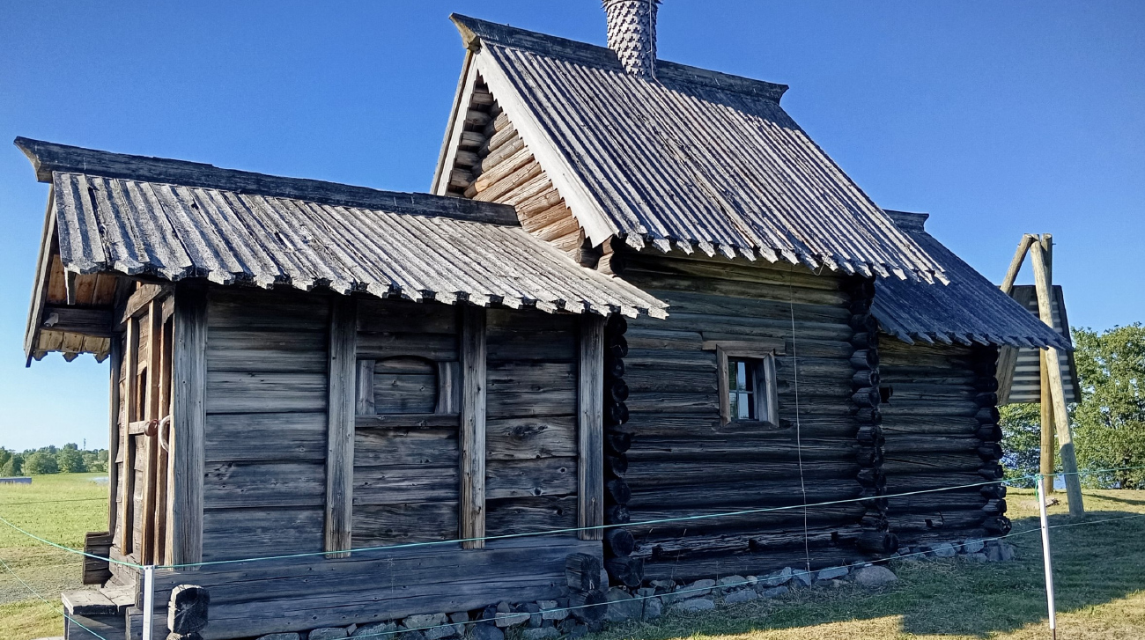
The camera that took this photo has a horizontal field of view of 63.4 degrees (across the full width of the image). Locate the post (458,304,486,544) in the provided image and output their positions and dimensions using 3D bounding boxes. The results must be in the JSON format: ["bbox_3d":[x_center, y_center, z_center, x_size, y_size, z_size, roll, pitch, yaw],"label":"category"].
[{"bbox_3d":[-0.750,0.762,6.890,0.180,1.823,0.110,4,-8,-32],"label":"post"}]

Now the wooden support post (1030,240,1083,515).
[{"bbox_3d":[7.735,0.797,14.850,0.210,4.663,0.210,-9,-24,27],"label":"wooden support post"}]

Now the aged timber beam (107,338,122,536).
[{"bbox_3d":[-4.290,1.060,8.757,0.143,1.897,0.150,4,-8,-32],"label":"aged timber beam"}]

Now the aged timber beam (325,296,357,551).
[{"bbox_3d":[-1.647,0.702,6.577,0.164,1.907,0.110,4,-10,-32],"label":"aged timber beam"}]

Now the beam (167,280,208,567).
[{"bbox_3d":[-2.424,0.634,5.872,0.174,1.798,0.170,4,-8,-32],"label":"beam"}]

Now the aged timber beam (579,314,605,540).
[{"bbox_3d":[0.139,0.833,7.712,0.192,1.907,0.110,4,-10,-32],"label":"aged timber beam"}]

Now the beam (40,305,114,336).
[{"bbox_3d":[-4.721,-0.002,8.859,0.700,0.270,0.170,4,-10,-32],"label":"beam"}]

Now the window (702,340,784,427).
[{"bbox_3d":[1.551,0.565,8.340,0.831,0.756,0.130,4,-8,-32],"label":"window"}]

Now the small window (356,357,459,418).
[{"bbox_3d":[-1.181,0.482,6.705,0.787,0.434,0.100,4,-8,-32],"label":"small window"}]

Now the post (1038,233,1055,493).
[{"bbox_3d":[8.325,0.845,16.250,0.200,4.651,0.200,0,13,27],"label":"post"}]

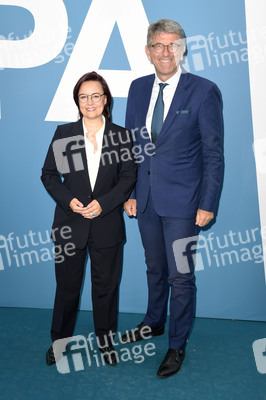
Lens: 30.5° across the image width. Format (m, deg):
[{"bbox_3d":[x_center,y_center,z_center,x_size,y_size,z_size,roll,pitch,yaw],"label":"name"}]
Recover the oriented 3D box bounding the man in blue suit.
[{"bbox_3d":[0.196,-0.010,2.707,0.550,1.885,0.430,8,13,29],"label":"man in blue suit"}]

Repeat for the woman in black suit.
[{"bbox_3d":[-0.229,0.111,2.728,0.520,1.610,0.340,2,11,1],"label":"woman in black suit"}]

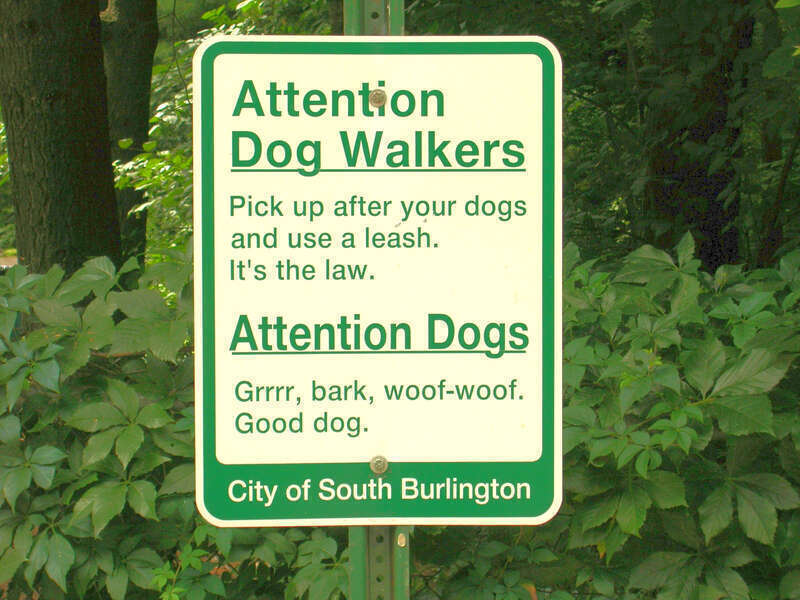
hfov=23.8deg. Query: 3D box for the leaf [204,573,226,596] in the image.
[{"bbox_3d":[-0.274,0.420,2.800,0.046,0.010,0.036,32,54,13],"label":"leaf"}]

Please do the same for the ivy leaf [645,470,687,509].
[{"bbox_3d":[0.385,0.276,2.750,0.058,0.077,0.013,-42,-18,-31],"label":"ivy leaf"}]

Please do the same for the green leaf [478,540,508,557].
[{"bbox_3d":[0.148,0.393,3.000,0.046,0.025,0.025,0,2,3],"label":"green leaf"}]

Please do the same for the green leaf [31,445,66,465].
[{"bbox_3d":[-0.525,0.232,2.830,0.054,0.010,0.036,-10,48,-18],"label":"green leaf"}]

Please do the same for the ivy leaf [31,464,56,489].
[{"bbox_3d":[-0.532,0.262,2.830,0.036,0.046,0.010,-32,-22,-22],"label":"ivy leaf"}]

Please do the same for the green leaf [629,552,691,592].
[{"bbox_3d":[0.377,0.394,2.750,0.107,0.054,0.012,-26,-37,-9],"label":"green leaf"}]

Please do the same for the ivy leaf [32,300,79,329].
[{"bbox_3d":[-0.535,0.021,2.950,0.073,0.046,0.035,-1,2,-10],"label":"ivy leaf"}]

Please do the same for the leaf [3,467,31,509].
[{"bbox_3d":[-0.587,0.288,2.900,0.042,0.066,0.025,-1,2,-12],"label":"leaf"}]

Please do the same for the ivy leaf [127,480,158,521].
[{"bbox_3d":[-0.393,0.307,2.900,0.045,0.060,0.025,-1,2,-8],"label":"ivy leaf"}]

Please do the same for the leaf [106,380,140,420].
[{"bbox_3d":[-0.426,0.153,2.920,0.051,0.063,0.030,-1,2,-8],"label":"leaf"}]

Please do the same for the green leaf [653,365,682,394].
[{"bbox_3d":[0.388,0.114,2.750,0.038,0.010,0.053,-34,67,-34],"label":"green leaf"}]

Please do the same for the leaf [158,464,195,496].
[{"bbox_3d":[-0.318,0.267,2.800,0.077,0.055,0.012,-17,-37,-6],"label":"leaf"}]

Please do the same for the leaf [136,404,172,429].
[{"bbox_3d":[-0.363,0.172,2.800,0.056,0.046,0.010,-2,-40,-13],"label":"leaf"}]

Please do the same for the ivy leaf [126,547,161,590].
[{"bbox_3d":[-0.382,0.400,2.820,0.066,0.062,0.014,29,-31,7],"label":"ivy leaf"}]

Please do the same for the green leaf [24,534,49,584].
[{"bbox_3d":[-0.534,0.383,2.800,0.027,0.088,0.010,7,-22,19],"label":"green leaf"}]

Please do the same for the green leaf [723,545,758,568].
[{"bbox_3d":[0.521,0.393,2.900,0.054,0.036,0.030,0,2,10],"label":"green leaf"}]

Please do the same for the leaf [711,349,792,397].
[{"bbox_3d":[0.529,0.109,2.850,0.121,0.071,0.040,0,2,11],"label":"leaf"}]

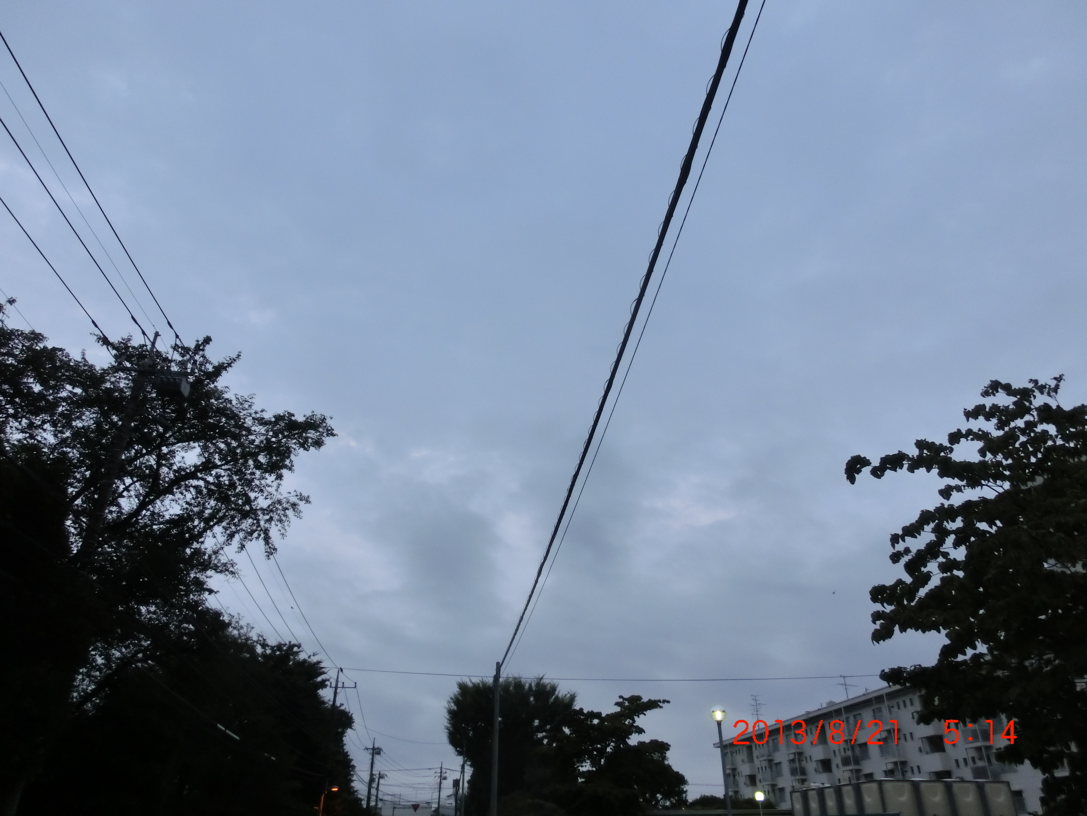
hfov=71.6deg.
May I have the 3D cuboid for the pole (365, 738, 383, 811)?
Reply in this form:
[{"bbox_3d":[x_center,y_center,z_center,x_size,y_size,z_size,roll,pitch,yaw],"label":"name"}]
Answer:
[{"bbox_3d":[-18.592,41.531,79.845,2.000,12.000,0.700,4,-31,-6],"label":"pole"}]

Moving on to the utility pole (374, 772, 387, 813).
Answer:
[{"bbox_3d":[-23.276,56.499,104.412,1.800,11.000,0.650,4,-31,-6],"label":"utility pole"}]

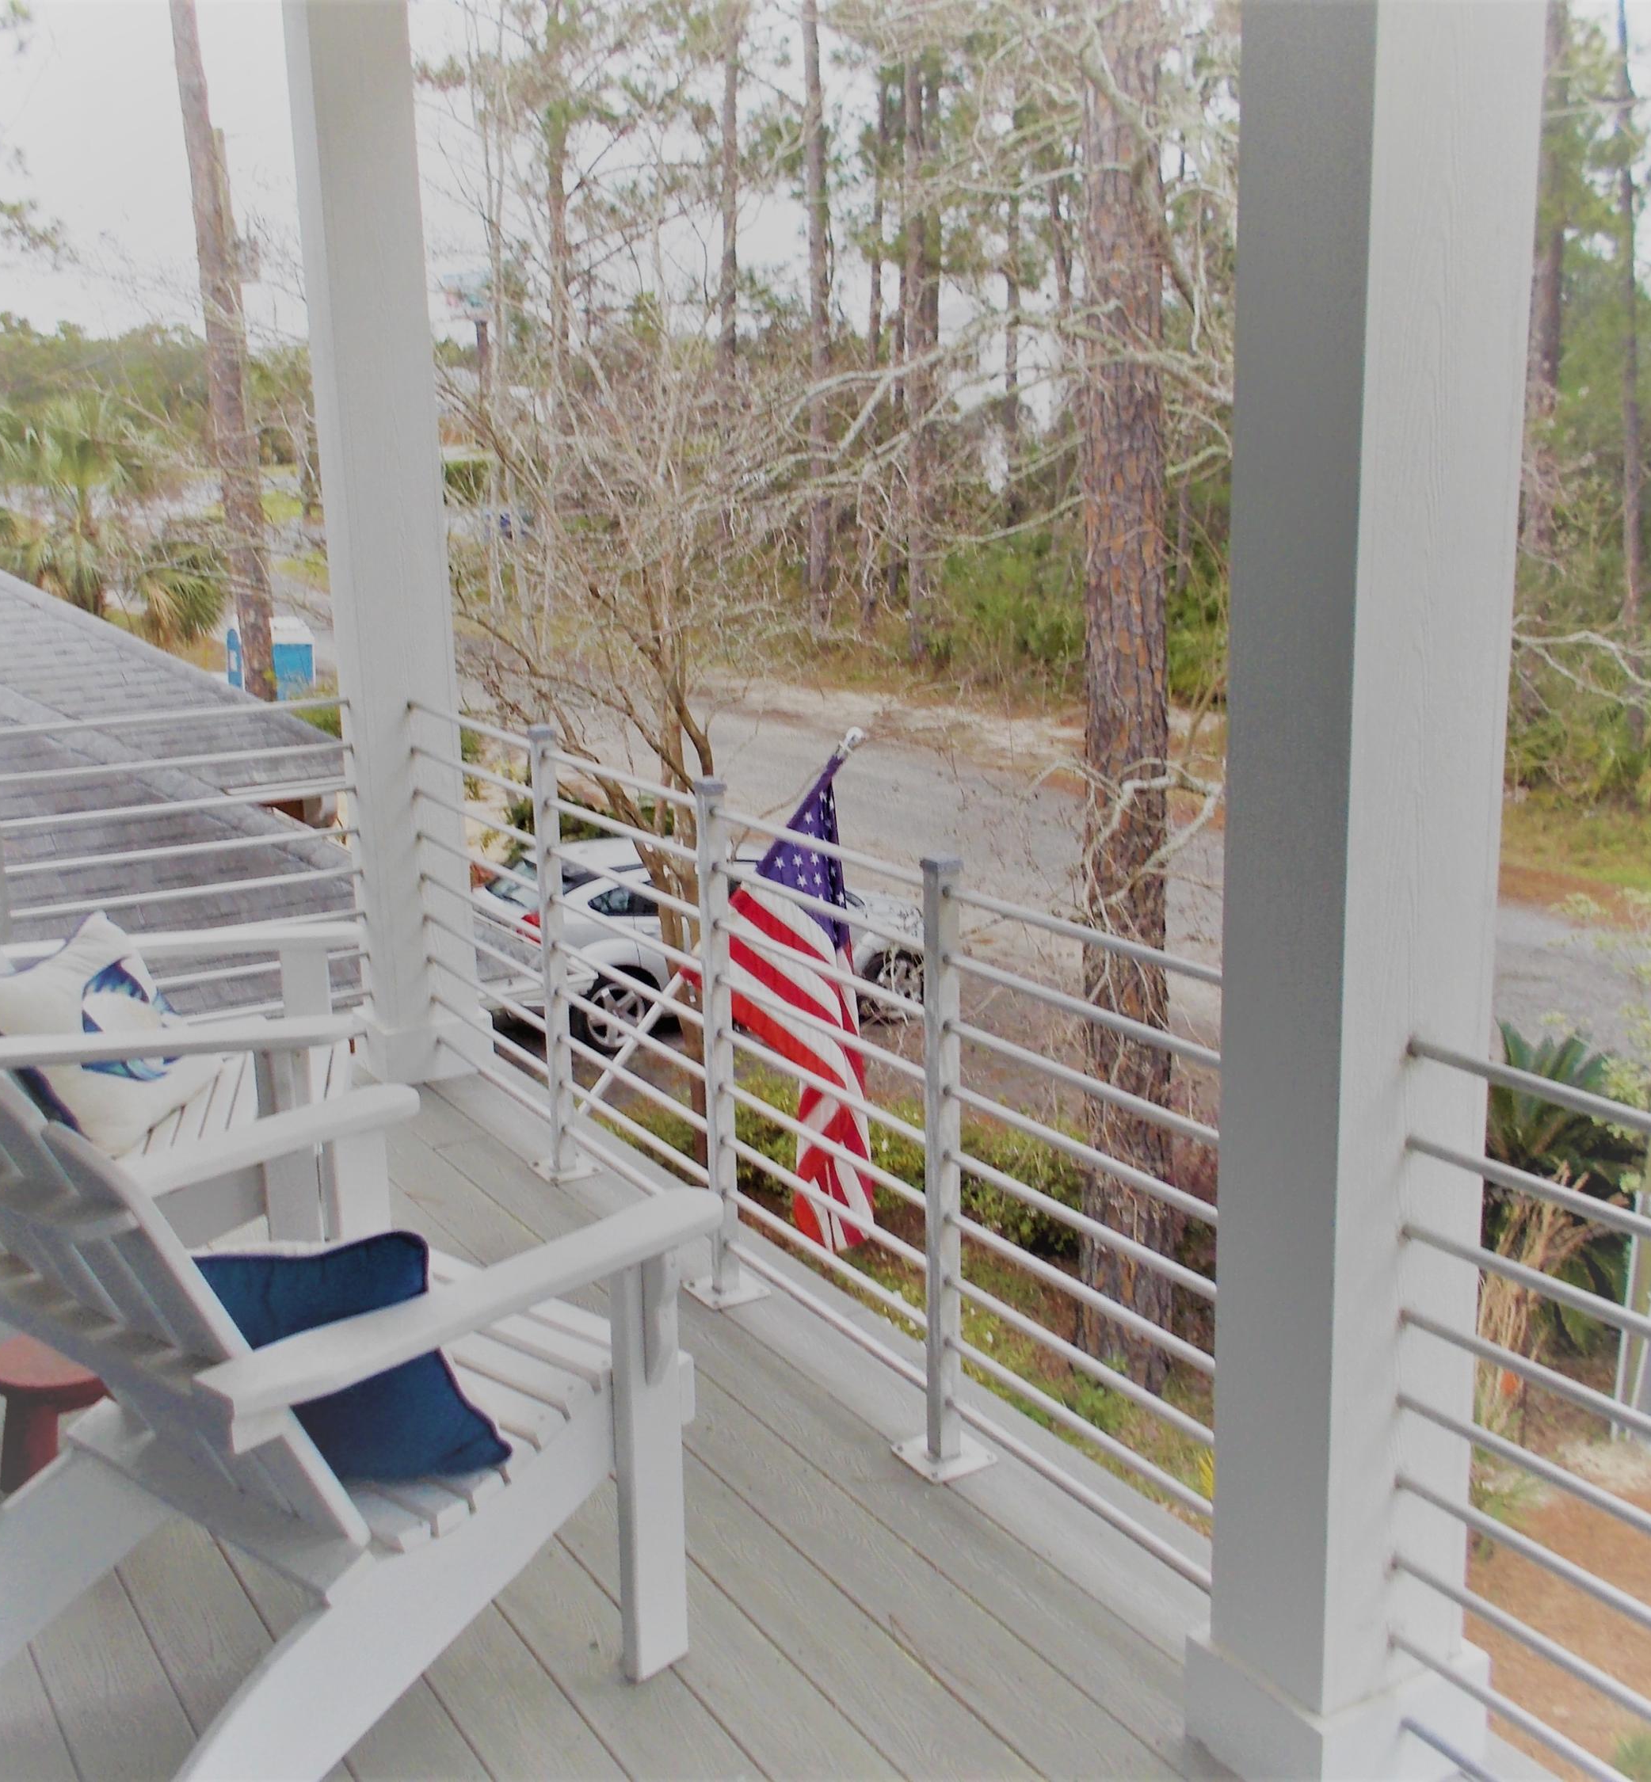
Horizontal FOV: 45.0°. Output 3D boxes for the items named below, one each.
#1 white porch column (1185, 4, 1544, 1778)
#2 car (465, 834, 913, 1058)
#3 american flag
[{"bbox_3d":[0.582,-0.230,2.097,0.274,2.600,0.228,-10,16,-31],"label":"white porch column"},{"bbox_3d":[-0.925,0.296,16.347,4.380,1.540,1.780,-6,14,-33],"label":"car"},{"bbox_3d":[-0.106,0.369,5.578,0.600,1.480,0.220,-10,16,-31],"label":"american flag"}]

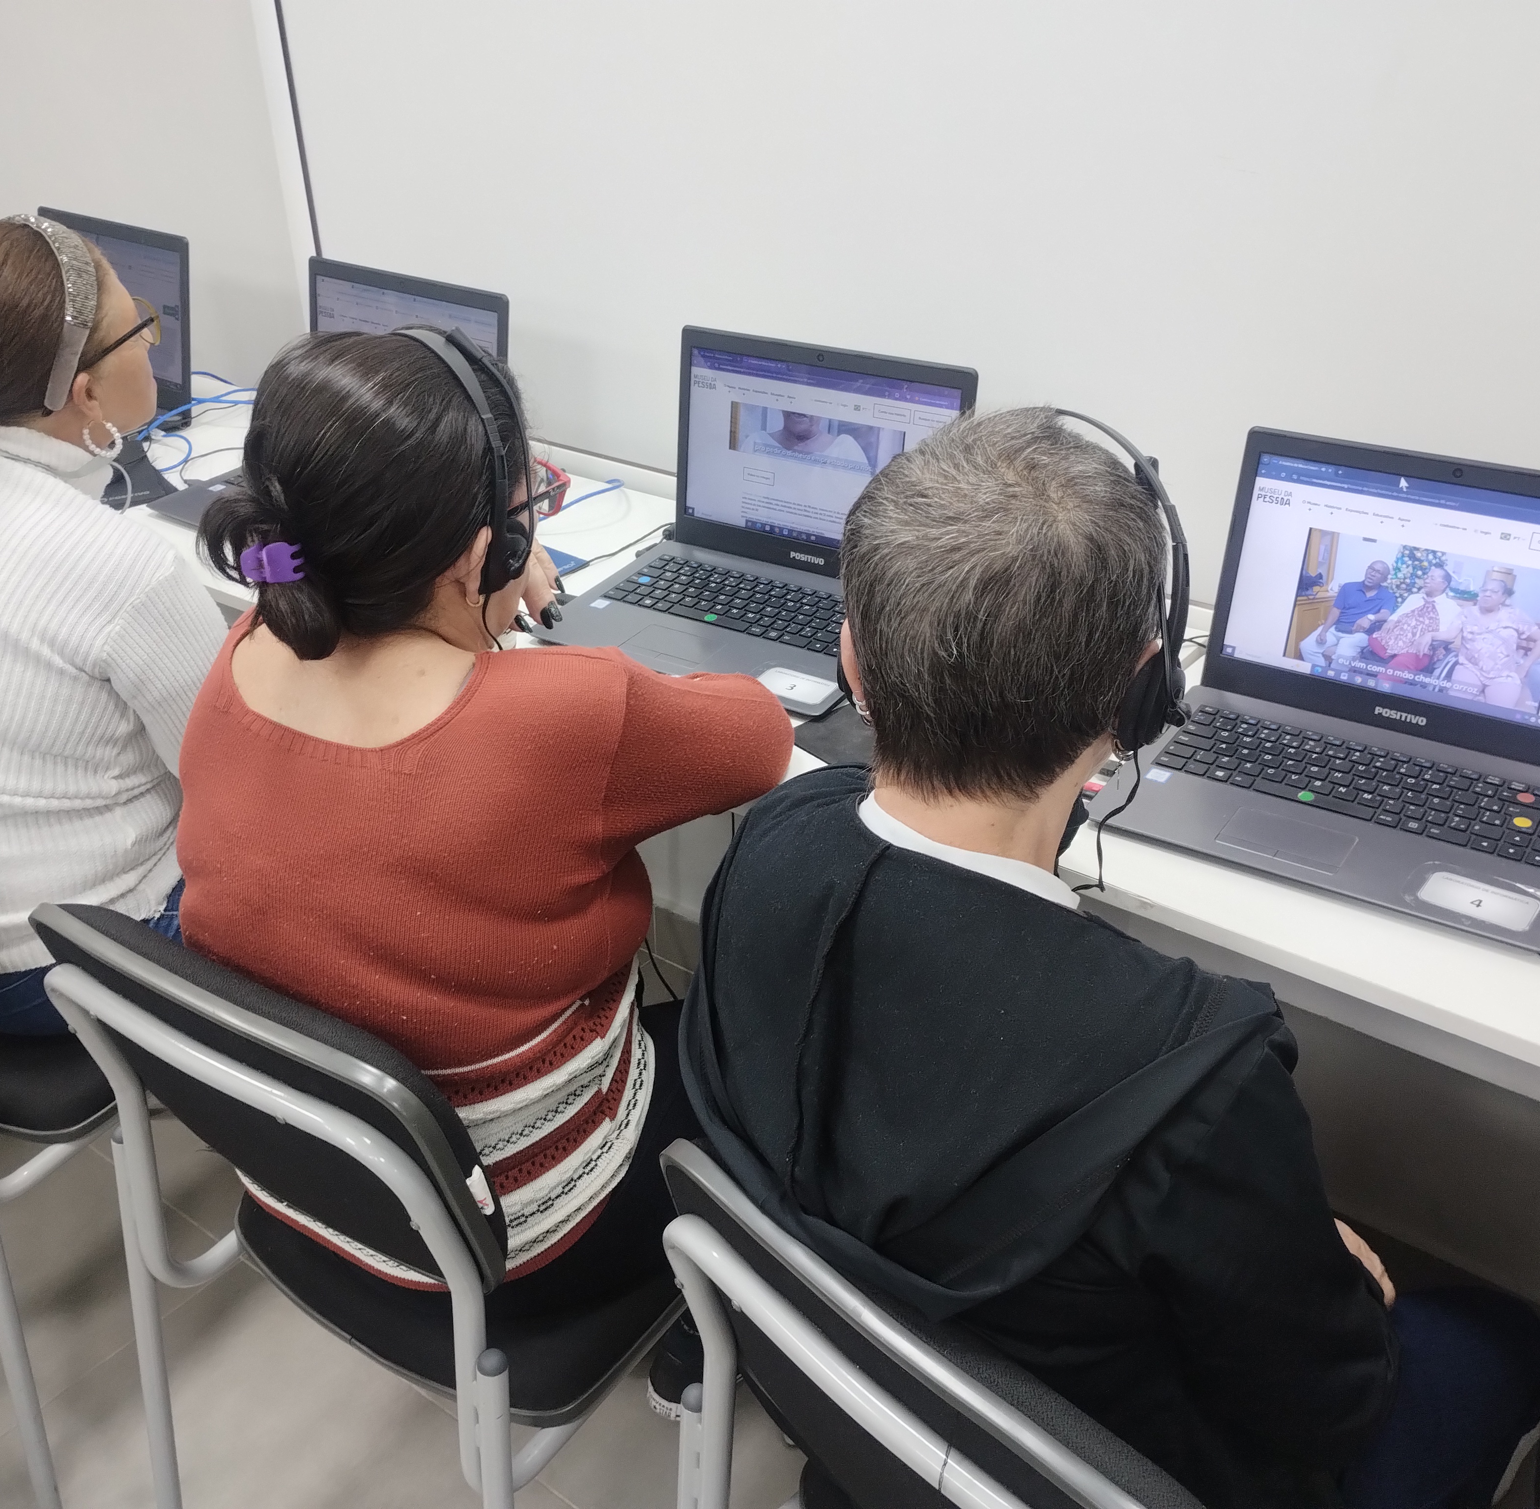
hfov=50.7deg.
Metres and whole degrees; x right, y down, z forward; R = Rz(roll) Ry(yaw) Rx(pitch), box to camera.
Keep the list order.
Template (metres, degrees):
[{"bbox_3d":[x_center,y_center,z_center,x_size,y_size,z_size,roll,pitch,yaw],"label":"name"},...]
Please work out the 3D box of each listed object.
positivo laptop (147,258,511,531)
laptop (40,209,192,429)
[{"bbox_3d":[-0.508,-0.393,1.852,0.338,0.242,0.298,19,36,32],"label":"positivo laptop"},{"bbox_3d":[-0.971,-0.551,2.155,0.338,0.243,0.294,19,36,31],"label":"laptop"}]

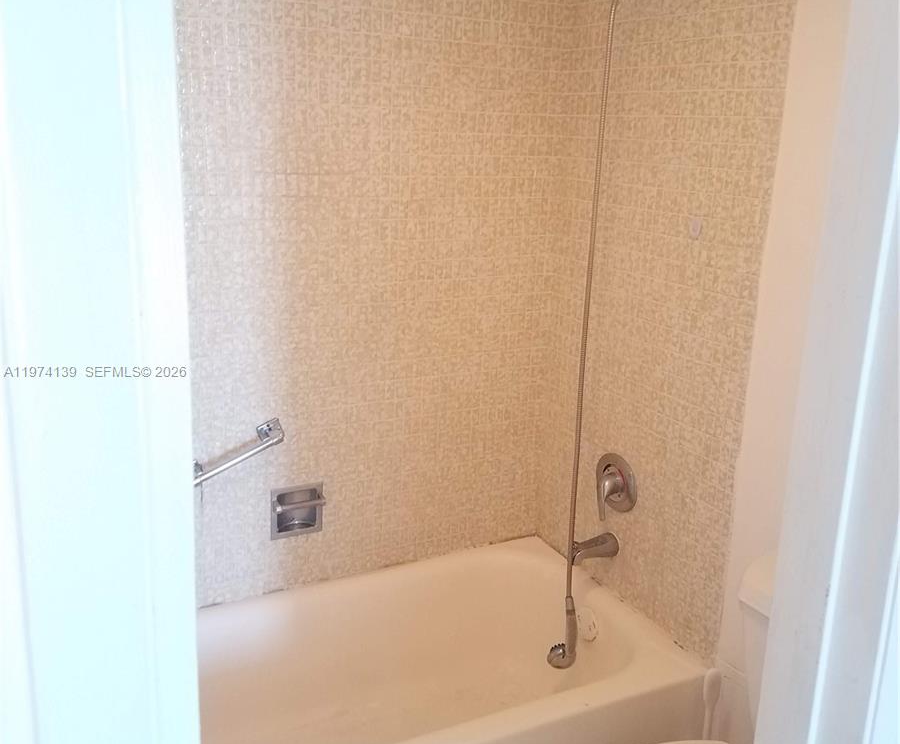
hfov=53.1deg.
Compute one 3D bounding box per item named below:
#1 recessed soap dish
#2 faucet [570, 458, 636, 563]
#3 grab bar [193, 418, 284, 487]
[{"bbox_3d":[-0.411,0.375,2.430,0.140,0.139,0.080,-6,17,-26],"label":"recessed soap dish"},{"bbox_3d":[0.386,0.372,2.417,0.137,0.297,0.166,-6,17,-26],"label":"faucet"},{"bbox_3d":[-0.541,0.211,2.269,0.288,0.046,0.078,-28,26,-18],"label":"grab bar"}]

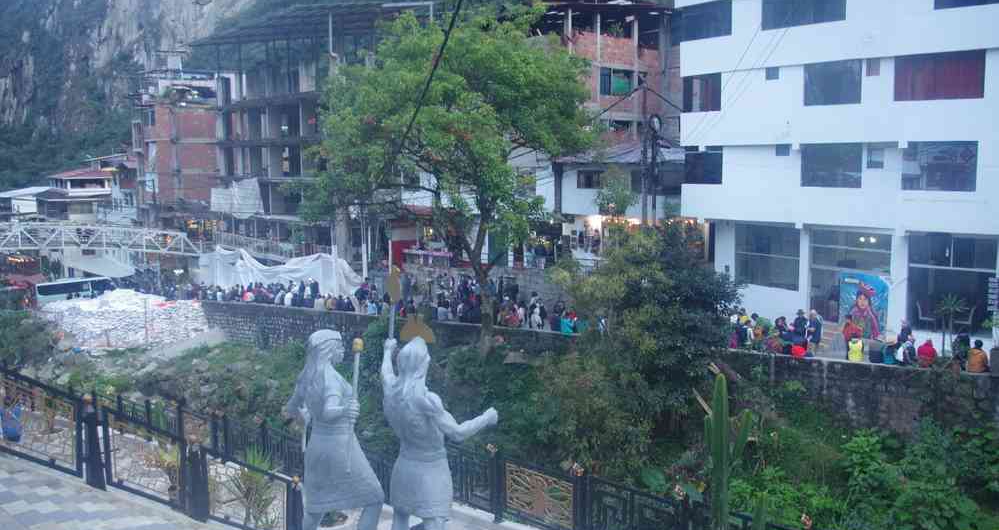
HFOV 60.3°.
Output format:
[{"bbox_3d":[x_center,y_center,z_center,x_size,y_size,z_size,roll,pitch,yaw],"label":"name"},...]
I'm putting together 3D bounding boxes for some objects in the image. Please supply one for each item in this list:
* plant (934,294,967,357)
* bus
[{"bbox_3d":[13.136,1.773,25.000,0.900,1.750,0.850,0,6,0],"label":"plant"},{"bbox_3d":[-42.490,2.899,86.000,8.000,2.950,2.350,-2,5,27],"label":"bus"}]

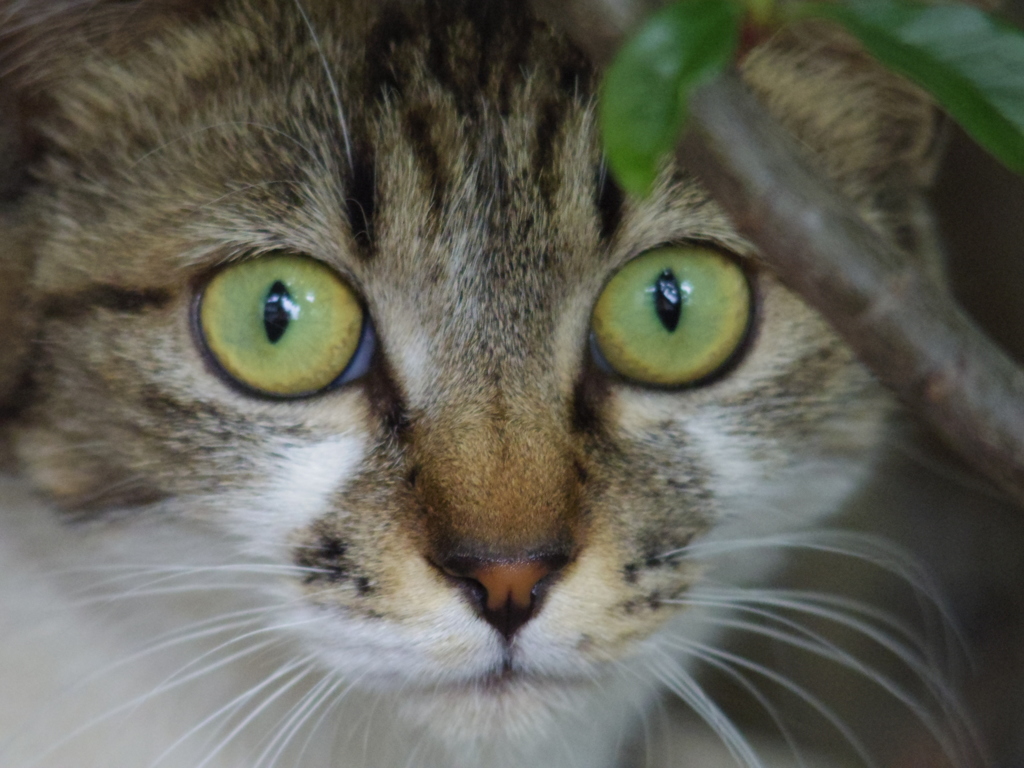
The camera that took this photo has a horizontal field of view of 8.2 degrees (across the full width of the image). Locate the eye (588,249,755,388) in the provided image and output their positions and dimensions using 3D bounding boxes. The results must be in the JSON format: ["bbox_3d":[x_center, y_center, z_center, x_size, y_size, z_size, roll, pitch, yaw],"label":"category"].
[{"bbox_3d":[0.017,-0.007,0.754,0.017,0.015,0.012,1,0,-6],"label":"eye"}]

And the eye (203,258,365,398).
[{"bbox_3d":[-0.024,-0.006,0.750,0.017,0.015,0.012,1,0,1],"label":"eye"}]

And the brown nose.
[{"bbox_3d":[-0.001,0.022,0.728,0.013,0.009,0.010,1,3,-4],"label":"brown nose"}]

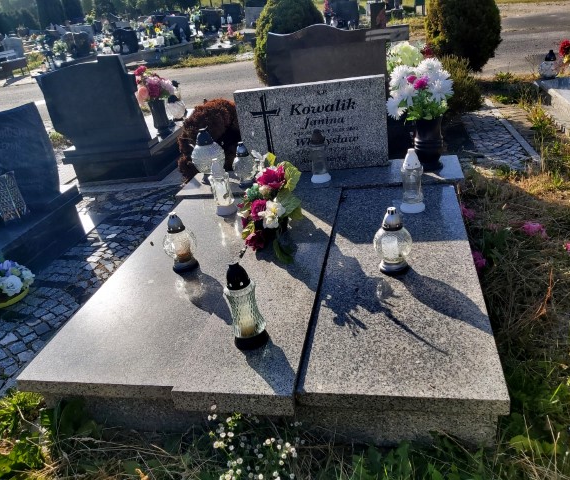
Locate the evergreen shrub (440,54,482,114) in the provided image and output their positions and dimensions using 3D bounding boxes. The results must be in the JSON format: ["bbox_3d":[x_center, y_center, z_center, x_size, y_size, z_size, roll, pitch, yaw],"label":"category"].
[{"bbox_3d":[1.455,-1.297,4.083,0.406,0.489,0.406,-2,29,14],"label":"evergreen shrub"}]

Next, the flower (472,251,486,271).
[{"bbox_3d":[0.815,0.087,2.040,0.073,0.083,0.073,-2,29,14],"label":"flower"}]

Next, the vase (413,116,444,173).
[{"bbox_3d":[0.804,-0.536,2.681,0.149,0.276,0.149,-2,28,14],"label":"vase"}]

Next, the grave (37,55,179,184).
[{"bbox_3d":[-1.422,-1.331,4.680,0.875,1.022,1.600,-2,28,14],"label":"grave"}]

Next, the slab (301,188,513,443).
[{"bbox_3d":[0.467,0.158,1.984,0.576,0.192,1.456,-2,29,14],"label":"slab"}]

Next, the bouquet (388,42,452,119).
[{"bbox_3d":[0.714,-0.822,2.541,0.330,0.360,0.310,-2,28,14],"label":"bouquet"}]

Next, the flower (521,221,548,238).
[{"bbox_3d":[1.203,-0.048,2.323,0.115,0.075,0.100,-2,28,14],"label":"flower"}]

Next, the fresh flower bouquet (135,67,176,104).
[{"bbox_3d":[-1.082,-1.280,3.971,0.333,0.281,0.312,-2,29,14],"label":"fresh flower bouquet"}]

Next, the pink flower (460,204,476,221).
[{"bbox_3d":[0.912,-0.139,2.428,0.083,0.073,0.083,-2,29,14],"label":"pink flower"}]

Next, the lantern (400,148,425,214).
[{"bbox_3d":[0.587,-0.268,2.214,0.117,0.296,0.117,-2,29,14],"label":"lantern"}]

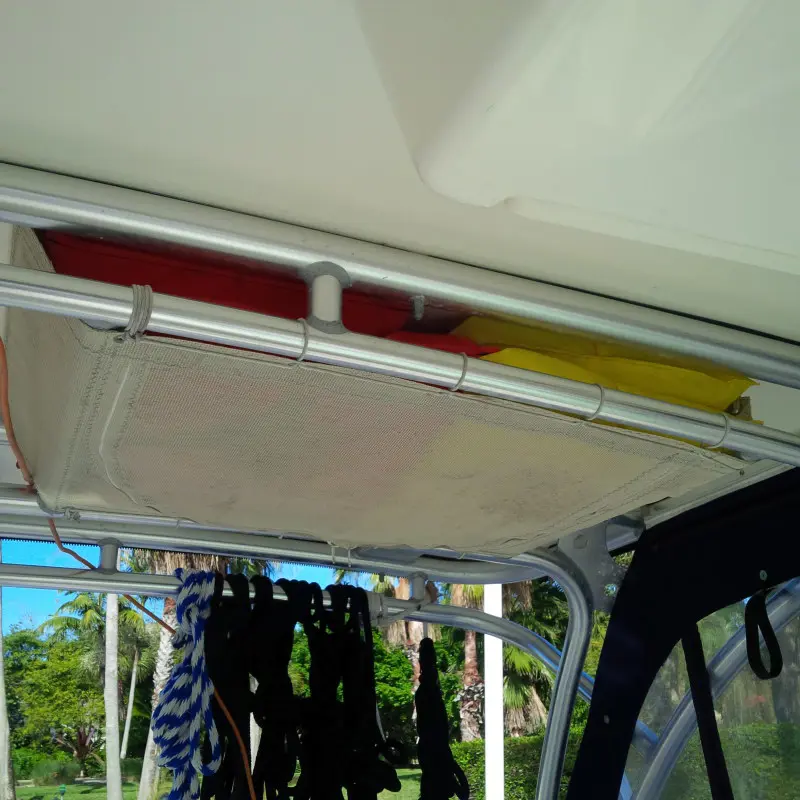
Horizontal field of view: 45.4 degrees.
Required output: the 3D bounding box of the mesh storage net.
[{"bbox_3d":[-0.073,0.052,1.422,0.977,0.155,0.745,9,-23,-20],"label":"mesh storage net"}]

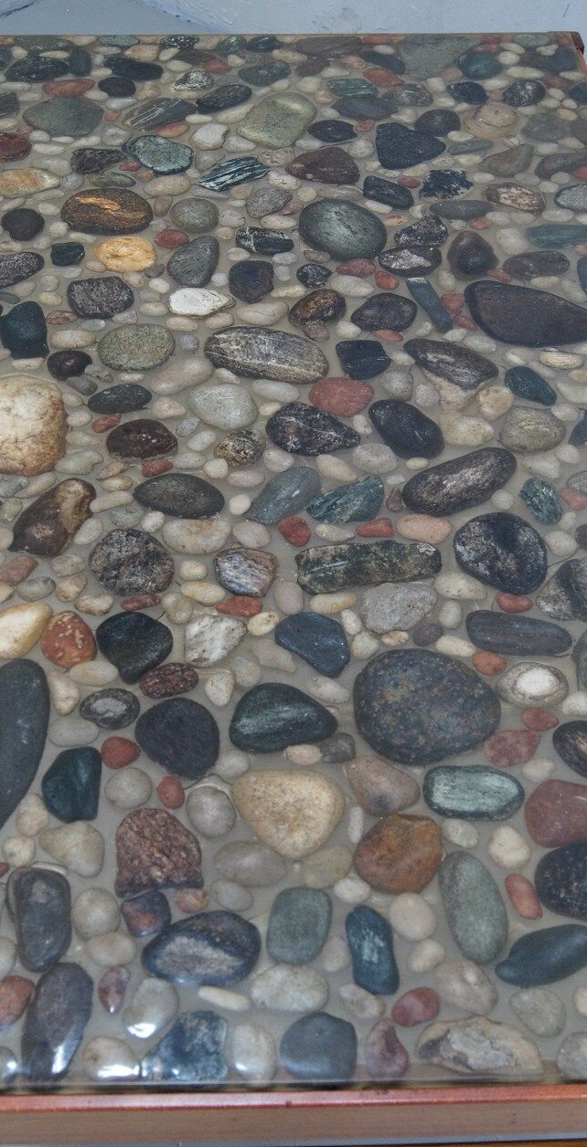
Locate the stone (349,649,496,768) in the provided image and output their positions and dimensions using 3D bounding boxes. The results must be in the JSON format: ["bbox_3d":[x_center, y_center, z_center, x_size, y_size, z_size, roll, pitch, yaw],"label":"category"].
[{"bbox_3d":[0.099,0.099,0.928,0.109,0.040,0.104,8,49,7],"label":"stone"}]

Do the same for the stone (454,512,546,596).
[{"bbox_3d":[0.174,-0.017,1.039,0.072,0.039,0.084,-21,51,-18],"label":"stone"}]

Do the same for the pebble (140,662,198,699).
[{"bbox_3d":[-0.084,0.073,0.839,0.041,0.014,0.027,-12,49,-11],"label":"pebble"}]

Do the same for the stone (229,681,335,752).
[{"bbox_3d":[-0.009,0.097,0.826,0.071,0.028,0.052,-1,48,-1],"label":"stone"}]

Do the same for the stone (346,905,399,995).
[{"bbox_3d":[0.050,0.239,0.792,0.029,0.016,0.061,-9,49,-9],"label":"stone"}]

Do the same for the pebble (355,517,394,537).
[{"bbox_3d":[0.061,-0.033,0.928,0.028,0.012,0.018,-7,50,-7],"label":"pebble"}]

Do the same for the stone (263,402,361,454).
[{"bbox_3d":[0.016,-0.128,1.133,0.085,0.030,0.058,17,50,15],"label":"stone"}]

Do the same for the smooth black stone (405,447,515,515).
[{"bbox_3d":[0.147,-0.080,1.078,0.115,0.030,0.051,-22,53,-18],"label":"smooth black stone"}]

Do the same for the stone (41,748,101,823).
[{"bbox_3d":[-0.139,0.134,0.787,0.038,0.021,0.057,-1,48,-2],"label":"stone"}]

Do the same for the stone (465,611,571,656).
[{"bbox_3d":[0.174,0.049,0.962,0.082,0.024,0.037,10,50,8],"label":"stone"}]

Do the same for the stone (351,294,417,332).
[{"bbox_3d":[0.074,-0.207,0.992,0.052,0.022,0.037,-15,50,-13],"label":"stone"}]

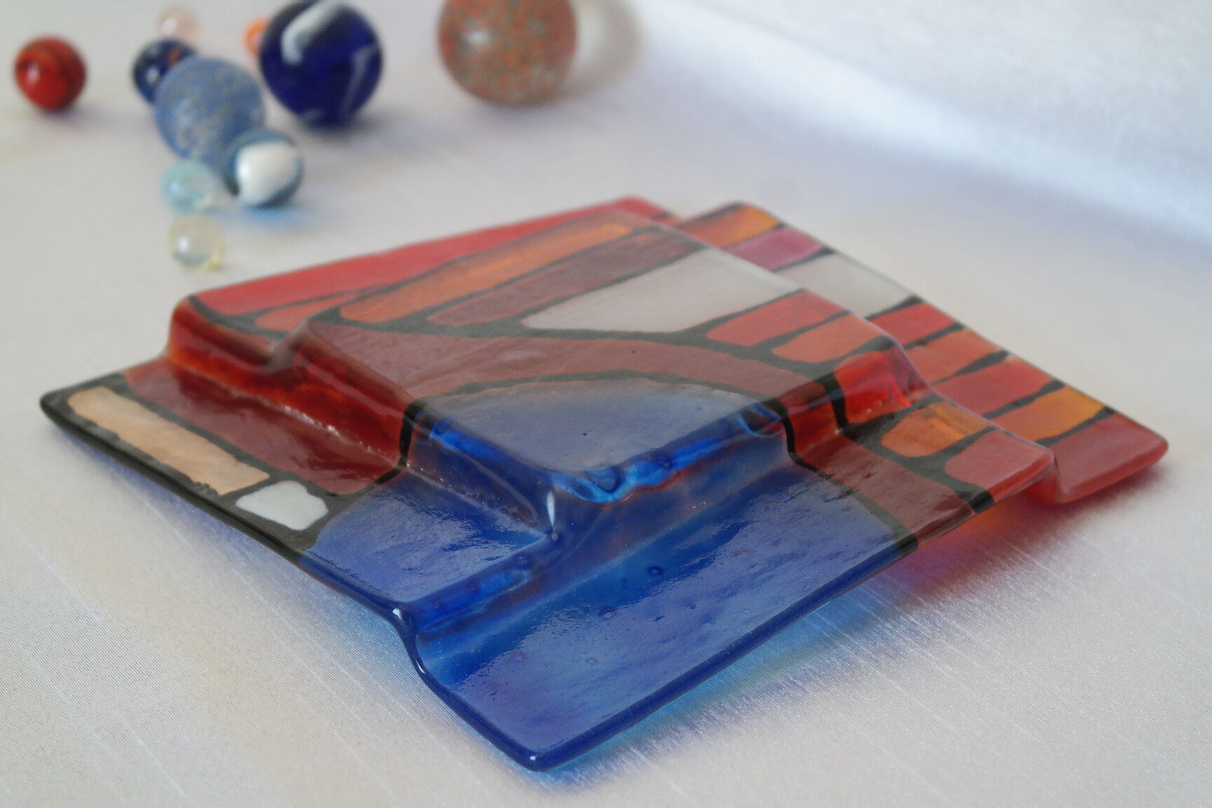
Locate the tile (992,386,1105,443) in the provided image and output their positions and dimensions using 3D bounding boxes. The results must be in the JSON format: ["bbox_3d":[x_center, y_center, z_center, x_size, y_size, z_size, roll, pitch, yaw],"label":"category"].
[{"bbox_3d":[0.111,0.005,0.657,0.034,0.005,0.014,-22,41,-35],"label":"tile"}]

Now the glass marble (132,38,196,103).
[{"bbox_3d":[-0.146,-0.110,0.857,0.022,0.022,0.022,0,28,0],"label":"glass marble"}]

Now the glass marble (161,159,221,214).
[{"bbox_3d":[-0.126,-0.066,0.780,0.017,0.017,0.017,0,28,0],"label":"glass marble"}]

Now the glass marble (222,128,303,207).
[{"bbox_3d":[-0.104,-0.071,0.783,0.024,0.024,0.024,0,28,0],"label":"glass marble"}]

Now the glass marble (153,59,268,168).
[{"bbox_3d":[-0.124,-0.091,0.809,0.035,0.035,0.035,0,28,0],"label":"glass marble"}]

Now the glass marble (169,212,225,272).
[{"bbox_3d":[-0.118,-0.047,0.746,0.016,0.016,0.016,0,28,0],"label":"glass marble"}]

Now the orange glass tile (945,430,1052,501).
[{"bbox_3d":[0.092,0.015,0.615,0.024,0.005,0.017,-27,38,-32],"label":"orange glass tile"}]

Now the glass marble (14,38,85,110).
[{"bbox_3d":[-0.183,-0.108,0.853,0.024,0.024,0.024,0,28,0],"label":"glass marble"}]

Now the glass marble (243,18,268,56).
[{"bbox_3d":[-0.118,-0.127,0.897,0.014,0.014,0.014,0,28,0],"label":"glass marble"}]

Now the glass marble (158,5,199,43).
[{"bbox_3d":[-0.150,-0.133,0.908,0.014,0.014,0.014,0,28,0],"label":"glass marble"}]

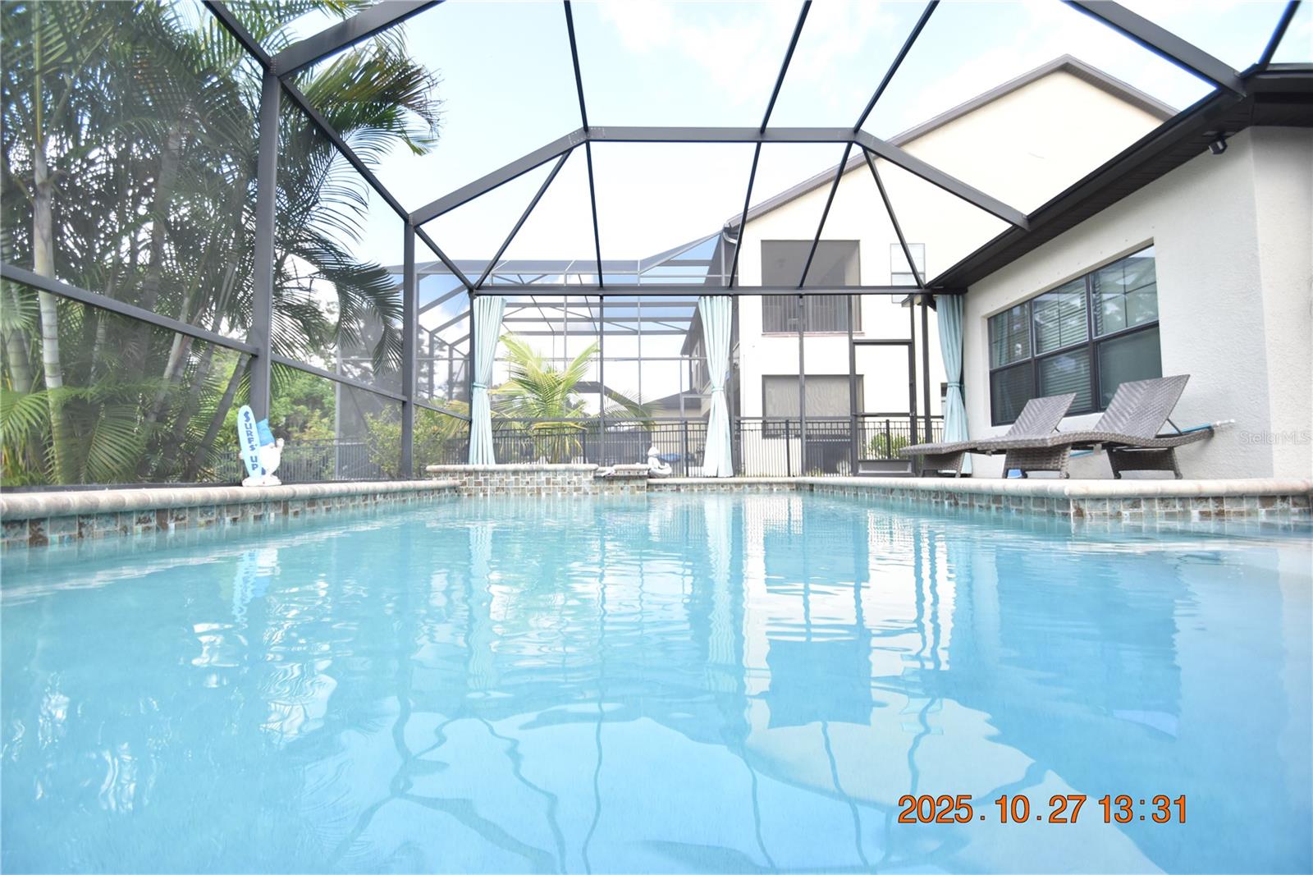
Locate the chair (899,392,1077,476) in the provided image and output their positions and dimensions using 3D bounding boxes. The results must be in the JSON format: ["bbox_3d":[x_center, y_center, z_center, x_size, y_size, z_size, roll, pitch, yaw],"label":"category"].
[{"bbox_3d":[3.722,-0.024,5.991,1.920,0.910,0.640,1,-4,-13],"label":"chair"}]

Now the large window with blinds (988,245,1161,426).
[{"bbox_3d":[4.909,-1.029,6.642,0.100,1.600,2.710,0,-4,0],"label":"large window with blinds"}]

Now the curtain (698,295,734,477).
[{"bbox_3d":[0.918,-0.794,8.292,0.540,2.740,0.150,0,-4,0],"label":"curtain"}]

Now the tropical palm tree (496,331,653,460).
[{"bbox_3d":[-1.719,-0.551,10.849,3.150,2.980,2.900,0,-4,0],"label":"tropical palm tree"}]

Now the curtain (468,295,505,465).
[{"bbox_3d":[-2.569,-0.795,8.275,0.550,2.740,0.150,0,-4,0],"label":"curtain"}]

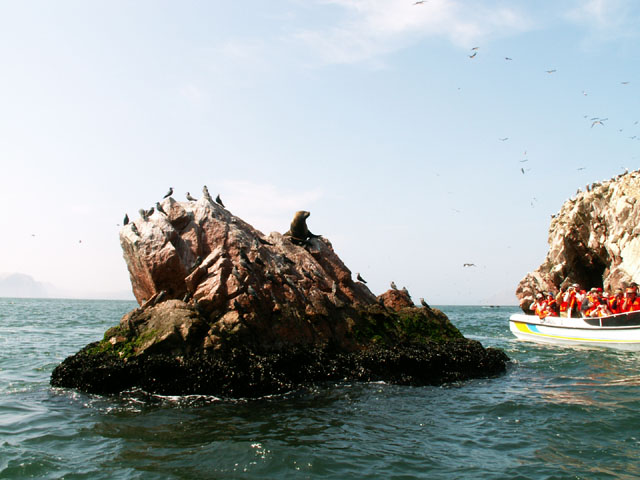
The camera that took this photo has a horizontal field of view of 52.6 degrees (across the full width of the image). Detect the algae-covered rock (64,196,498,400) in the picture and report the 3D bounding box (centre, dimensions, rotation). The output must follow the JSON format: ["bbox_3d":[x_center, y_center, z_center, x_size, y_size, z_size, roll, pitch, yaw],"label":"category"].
[{"bbox_3d":[-0.267,1.105,14.785,10.357,3.990,5.200,3,-6,-20],"label":"algae-covered rock"}]

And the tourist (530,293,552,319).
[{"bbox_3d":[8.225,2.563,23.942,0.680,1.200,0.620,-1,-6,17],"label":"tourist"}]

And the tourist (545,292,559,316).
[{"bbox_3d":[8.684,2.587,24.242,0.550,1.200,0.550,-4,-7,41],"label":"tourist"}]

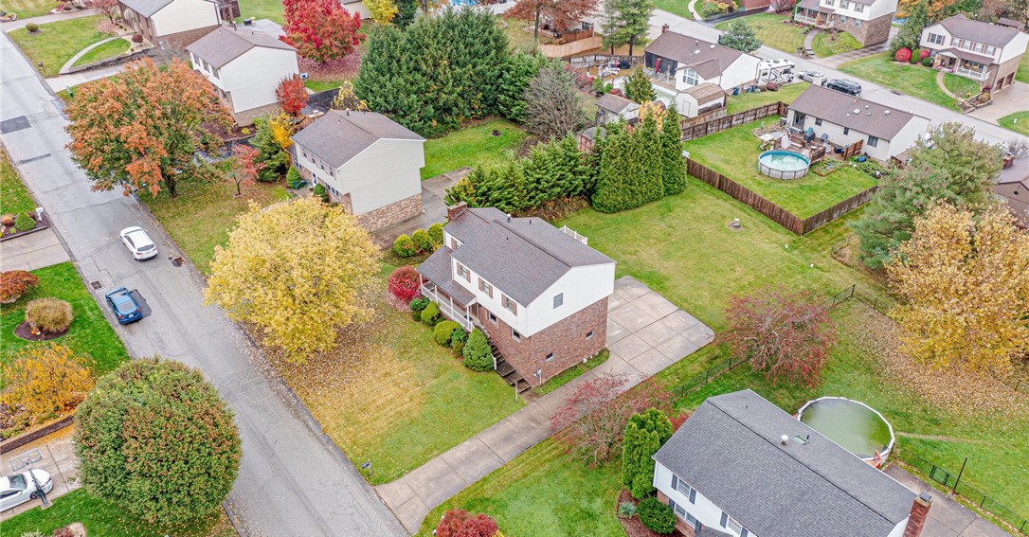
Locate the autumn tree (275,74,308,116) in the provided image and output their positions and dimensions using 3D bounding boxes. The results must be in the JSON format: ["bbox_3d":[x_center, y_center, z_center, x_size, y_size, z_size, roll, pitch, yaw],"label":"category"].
[{"bbox_3d":[-23.840,-18.640,86.210,3.540,4.560,3.540,-25,39,-31],"label":"autumn tree"}]

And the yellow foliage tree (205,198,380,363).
[{"bbox_3d":[-15.600,1.400,57.300,12.200,11.500,12.200,0,33,0],"label":"yellow foliage tree"}]

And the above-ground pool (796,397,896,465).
[{"bbox_3d":[24.260,12.120,58.830,6.500,1.300,6.500,0,33,0],"label":"above-ground pool"}]

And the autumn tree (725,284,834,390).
[{"bbox_3d":[20.600,5.700,62.500,8.700,6.800,8.700,0,33,0],"label":"autumn tree"}]

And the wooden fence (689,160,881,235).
[{"bbox_3d":[28.139,-9.369,83.768,12.900,2.000,15.400,-22,38,-28],"label":"wooden fence"}]

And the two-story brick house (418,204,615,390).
[{"bbox_3d":[-0.177,1.055,60.575,9.200,8.800,12.900,-24,39,-31],"label":"two-story brick house"}]

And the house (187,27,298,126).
[{"bbox_3d":[-31.520,-22.910,93.450,9.130,8.440,9.430,-25,40,-33],"label":"house"}]

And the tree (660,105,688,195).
[{"bbox_3d":[16.800,-12.450,83.130,2.260,10.170,2.260,-1,33,1],"label":"tree"}]

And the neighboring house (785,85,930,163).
[{"bbox_3d":[41.600,-18.230,96.990,9.400,4.600,13.500,-25,39,-31],"label":"neighboring house"}]

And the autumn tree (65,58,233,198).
[{"bbox_3d":[-33.896,-12.854,75.156,14.424,13.373,14.136,-1,33,0],"label":"autumn tree"}]

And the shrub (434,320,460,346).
[{"bbox_3d":[-5.090,4.830,60.210,1.980,1.590,1.980,-1,33,1],"label":"shrub"}]

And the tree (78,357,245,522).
[{"bbox_3d":[-19.082,9.700,43.489,8.051,9.852,8.051,-1,33,0],"label":"tree"}]

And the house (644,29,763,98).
[{"bbox_3d":[27.340,-31.090,120.430,12.100,5.540,14.700,-25,40,-33],"label":"house"}]

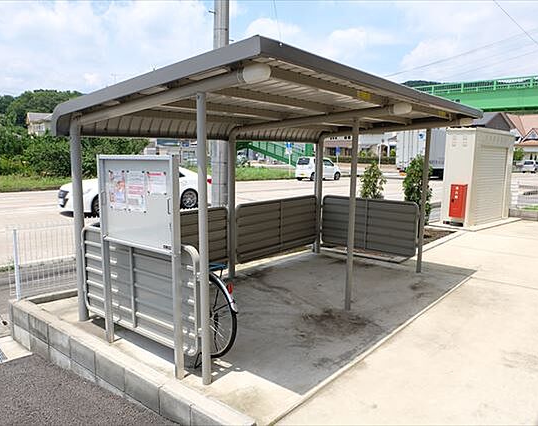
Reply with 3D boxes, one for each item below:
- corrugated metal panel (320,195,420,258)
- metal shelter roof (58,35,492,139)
[{"bbox_3d":[1.420,0.177,6.226,1.520,0.770,0.040,7,10,39],"label":"corrugated metal panel"},{"bbox_3d":[0.408,-0.974,4.536,2.377,0.447,4.245,7,10,40],"label":"metal shelter roof"}]

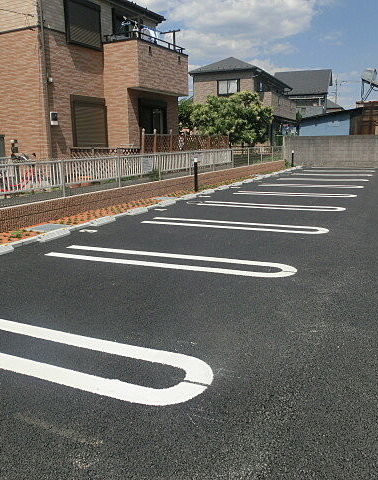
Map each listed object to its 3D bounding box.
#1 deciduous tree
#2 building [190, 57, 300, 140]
[{"bbox_3d":[2.595,-6.825,26.408,4.700,3.900,4.500,4,13,25],"label":"deciduous tree"},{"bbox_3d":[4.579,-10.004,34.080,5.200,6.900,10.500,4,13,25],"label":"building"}]

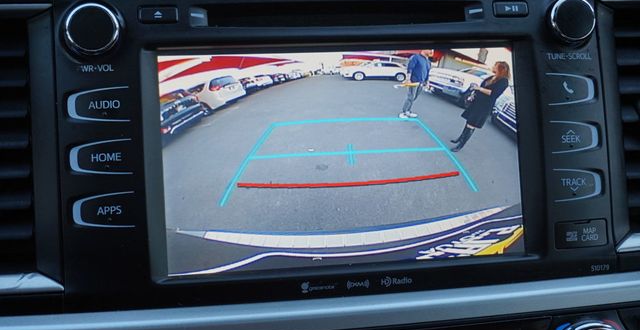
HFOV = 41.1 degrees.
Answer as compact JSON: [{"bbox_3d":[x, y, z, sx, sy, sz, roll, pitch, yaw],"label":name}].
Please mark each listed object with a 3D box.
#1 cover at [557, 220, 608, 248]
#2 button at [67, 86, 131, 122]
[{"bbox_3d":[0.130,0.034,0.423,0.025,0.013,0.005,-3,-3,-7],"label":"cover"},{"bbox_3d":[-0.103,-0.028,0.399,0.028,0.016,0.007,-3,-3,-7],"label":"button"}]

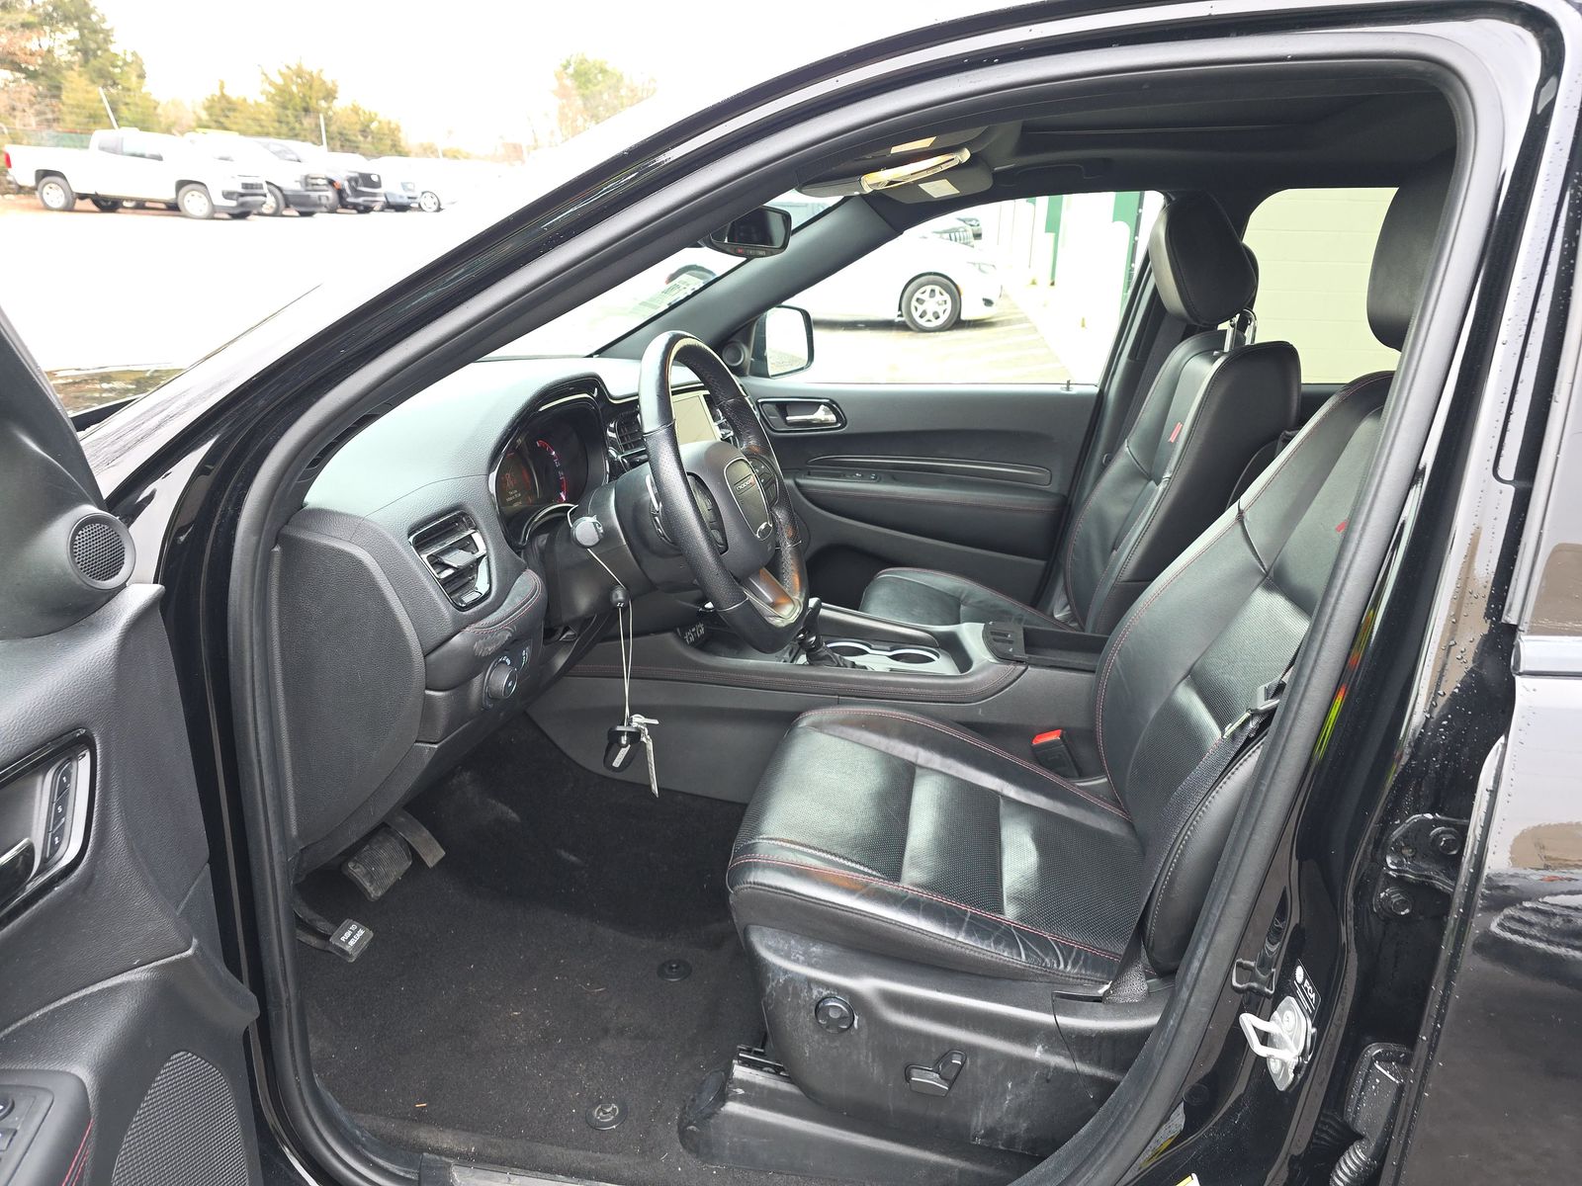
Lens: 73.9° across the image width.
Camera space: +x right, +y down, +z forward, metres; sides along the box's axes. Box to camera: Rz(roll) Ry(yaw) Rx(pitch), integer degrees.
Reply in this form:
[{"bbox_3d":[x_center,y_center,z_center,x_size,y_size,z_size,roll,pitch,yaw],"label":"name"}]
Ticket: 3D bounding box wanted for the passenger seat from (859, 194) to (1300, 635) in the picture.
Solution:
[{"bbox_3d":[0.482,-0.183,1.899,0.720,1.030,0.540,6,21,9],"label":"passenger seat"}]

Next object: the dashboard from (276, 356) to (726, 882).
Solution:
[{"bbox_3d":[-0.364,-0.173,1.656,0.500,0.470,1.490,6,21,9],"label":"dashboard"}]

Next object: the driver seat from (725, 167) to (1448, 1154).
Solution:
[{"bbox_3d":[0.365,0.079,1.181,0.825,1.060,0.545,6,21,9],"label":"driver seat"}]

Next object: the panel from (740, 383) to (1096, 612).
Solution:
[{"bbox_3d":[0.198,-0.199,2.325,0.860,0.560,0.150,6,21,9],"label":"panel"}]

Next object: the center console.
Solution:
[{"bbox_3d":[0.123,0.144,1.680,1.050,0.370,0.260,6,21,9],"label":"center console"}]

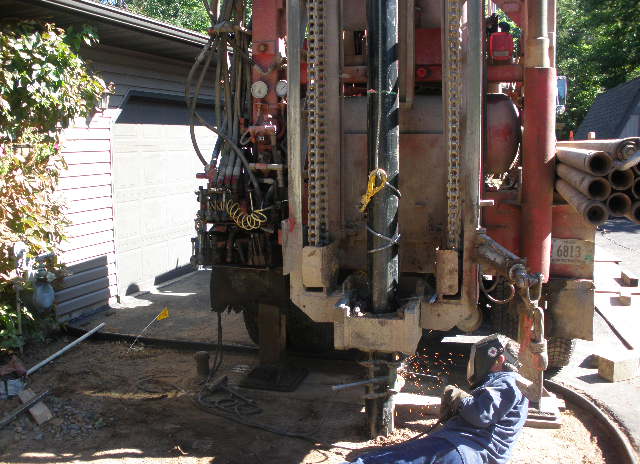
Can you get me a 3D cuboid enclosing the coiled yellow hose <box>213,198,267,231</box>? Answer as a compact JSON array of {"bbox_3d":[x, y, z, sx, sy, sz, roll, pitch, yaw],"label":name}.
[{"bbox_3d":[-0.490,-0.106,4.050,0.300,0.190,0.130,2,8,13],"label":"coiled yellow hose"}]

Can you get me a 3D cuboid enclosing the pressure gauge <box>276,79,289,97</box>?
[{"bbox_3d":[-0.221,-0.875,4.060,0.100,0.100,0.050,2,8,13],"label":"pressure gauge"}]

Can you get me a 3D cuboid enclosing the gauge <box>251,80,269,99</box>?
[{"bbox_3d":[-0.366,-0.862,4.040,0.105,0.105,0.050,2,8,13],"label":"gauge"}]

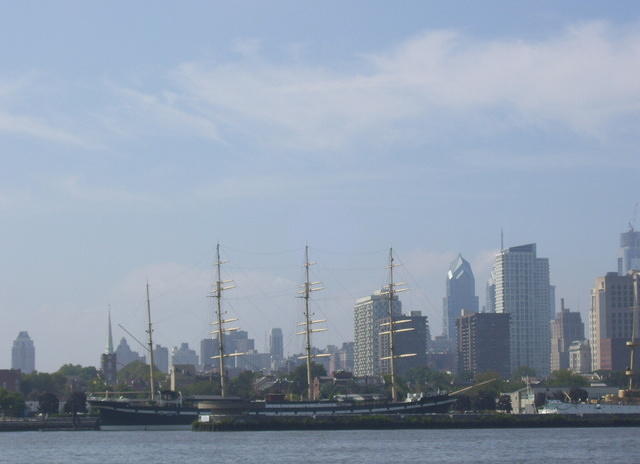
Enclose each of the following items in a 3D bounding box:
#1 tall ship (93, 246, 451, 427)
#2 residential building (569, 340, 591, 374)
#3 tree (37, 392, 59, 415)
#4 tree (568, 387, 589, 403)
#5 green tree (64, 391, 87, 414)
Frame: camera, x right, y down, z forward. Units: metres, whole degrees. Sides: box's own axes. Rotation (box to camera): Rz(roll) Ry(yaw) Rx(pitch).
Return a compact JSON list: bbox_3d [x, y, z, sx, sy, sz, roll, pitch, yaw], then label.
[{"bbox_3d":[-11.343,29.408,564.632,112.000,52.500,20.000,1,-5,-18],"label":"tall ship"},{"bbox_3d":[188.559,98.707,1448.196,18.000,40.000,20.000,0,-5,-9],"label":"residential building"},{"bbox_3d":[-82.541,52.264,604.671,6.600,7.300,6.600,0,-5,0],"label":"tree"},{"bbox_3d":[89.270,58.170,690.580,6.700,9.200,6.700,-1,-5,0],"label":"tree"},{"bbox_3d":[-74.302,52.016,606.653,6.700,7.700,6.700,0,-5,0],"label":"green tree"}]

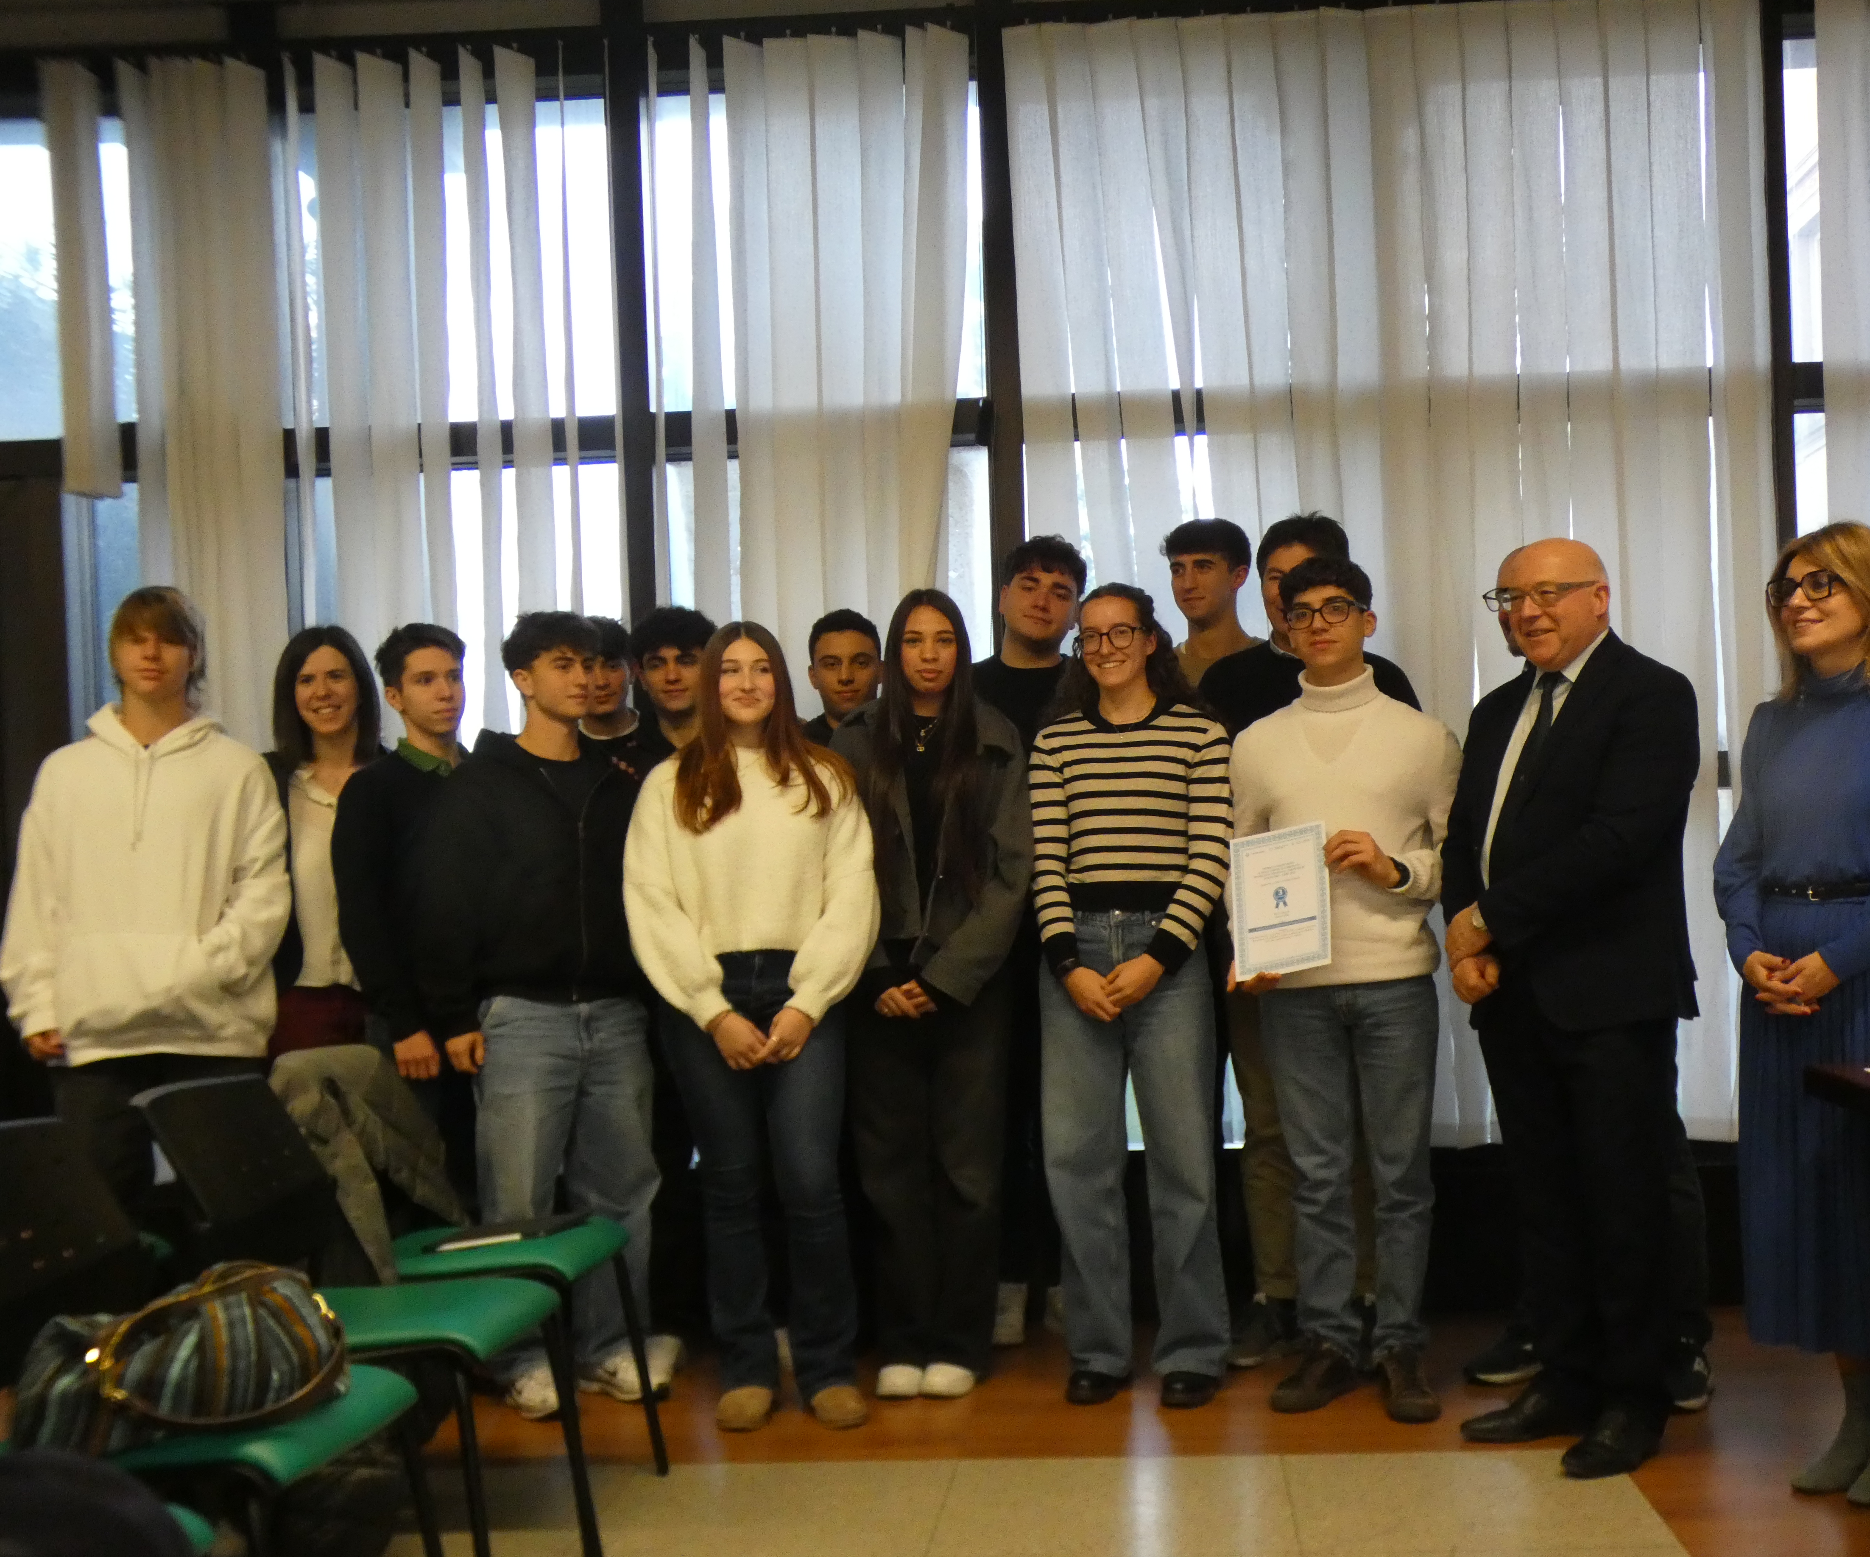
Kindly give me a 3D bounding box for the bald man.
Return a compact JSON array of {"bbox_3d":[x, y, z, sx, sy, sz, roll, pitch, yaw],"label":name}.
[{"bbox_3d":[1.225,0.402,4.132,0.520,1.724,0.370,-3,-2,45],"label":"bald man"}]

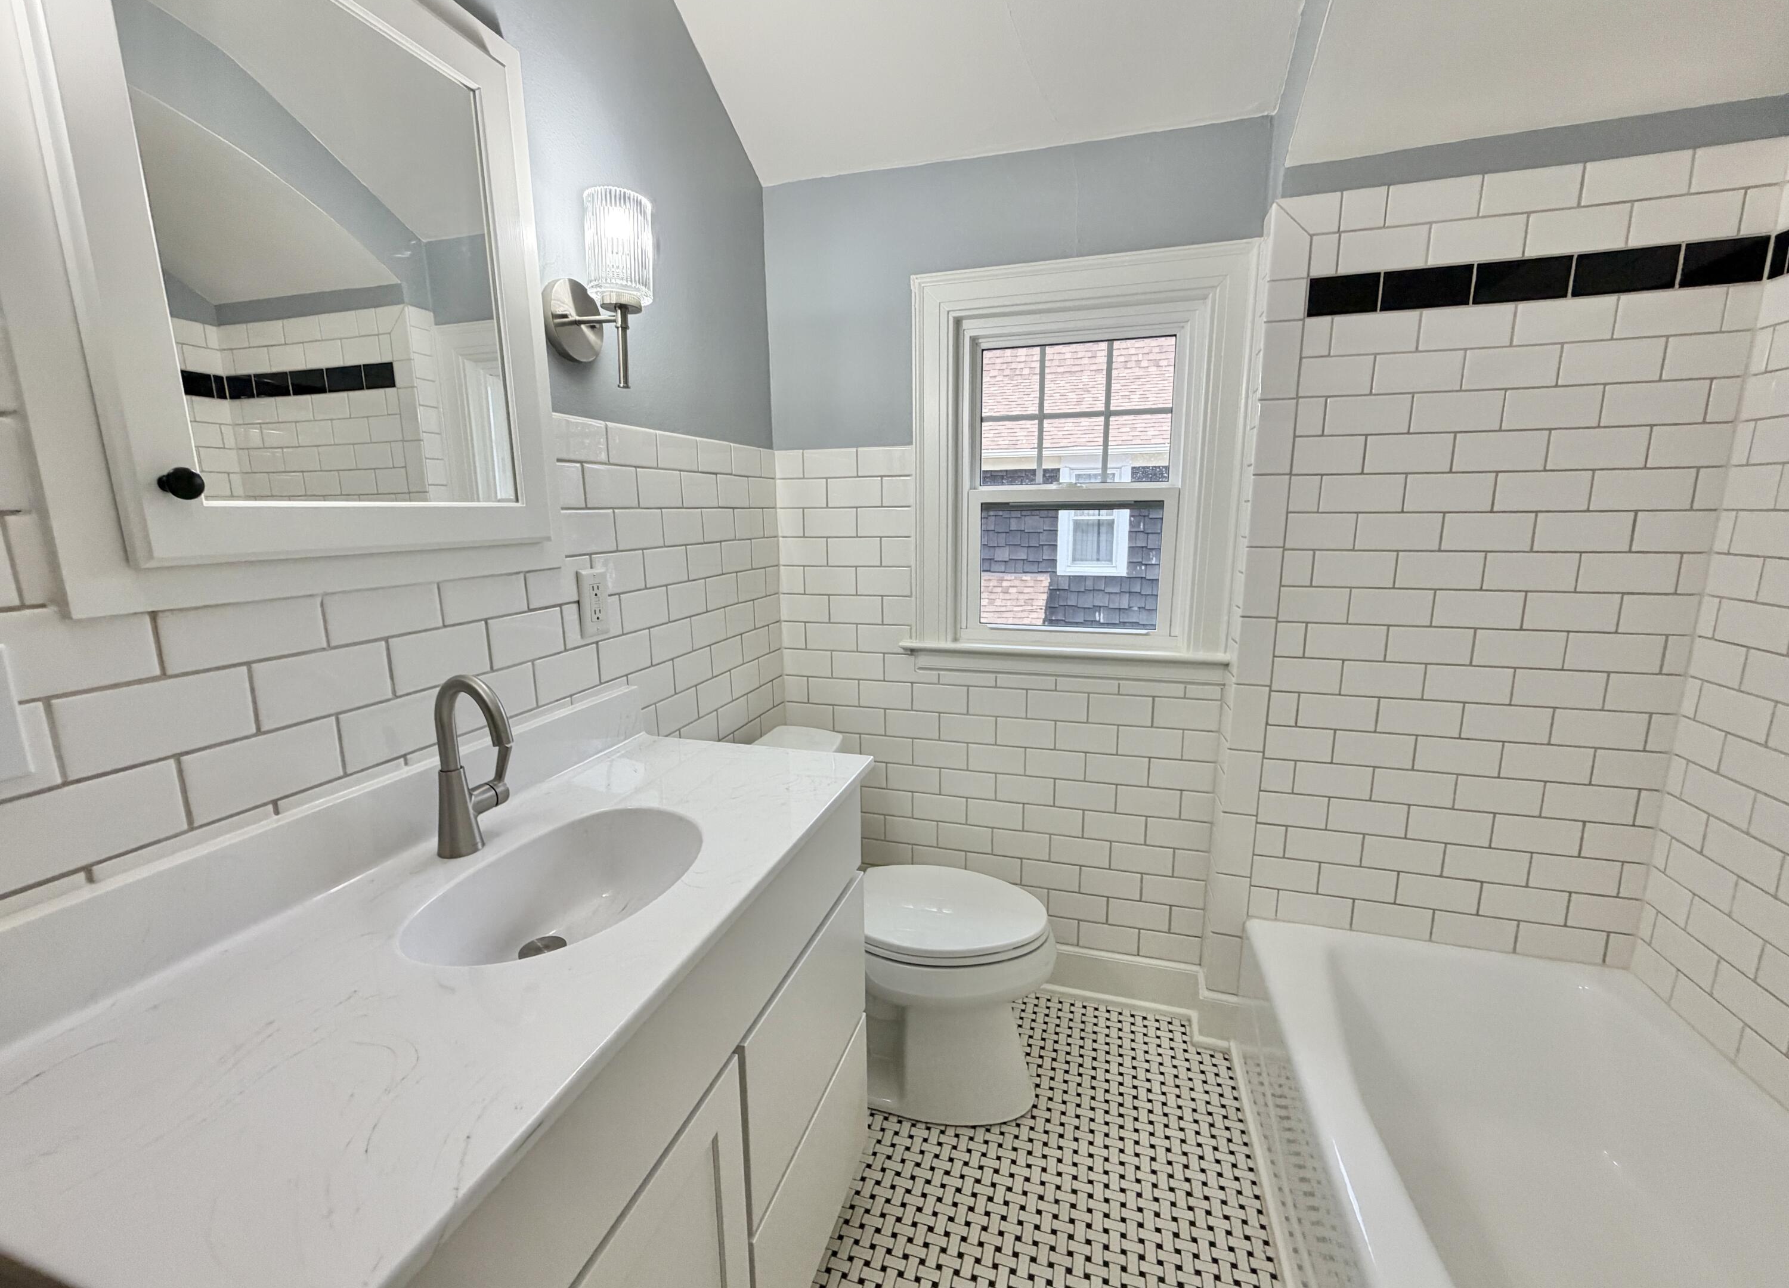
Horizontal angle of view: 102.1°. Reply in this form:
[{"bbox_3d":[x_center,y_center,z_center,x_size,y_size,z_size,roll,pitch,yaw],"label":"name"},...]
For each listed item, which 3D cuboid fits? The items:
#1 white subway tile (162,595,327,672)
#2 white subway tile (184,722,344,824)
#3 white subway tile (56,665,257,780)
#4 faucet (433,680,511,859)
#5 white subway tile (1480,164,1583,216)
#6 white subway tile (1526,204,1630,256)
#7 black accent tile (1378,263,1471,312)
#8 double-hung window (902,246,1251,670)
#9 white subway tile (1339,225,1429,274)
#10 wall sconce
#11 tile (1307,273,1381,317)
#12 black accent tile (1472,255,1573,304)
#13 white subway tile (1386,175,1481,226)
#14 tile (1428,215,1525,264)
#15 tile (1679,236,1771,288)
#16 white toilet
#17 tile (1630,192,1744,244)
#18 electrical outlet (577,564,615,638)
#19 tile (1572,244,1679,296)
[{"bbox_3d":[-0.685,-0.017,0.764,0.009,0.067,0.152,2,11,16],"label":"white subway tile"},{"bbox_3d":[-0.684,0.134,0.789,0.009,0.074,0.152,2,11,16],"label":"white subway tile"},{"bbox_3d":[-0.705,0.071,0.698,0.008,0.075,0.152,2,11,16],"label":"white subway tile"},{"bbox_3d":[-0.508,0.150,0.914,0.157,0.238,0.095,5,12,27],"label":"faucet"},{"bbox_3d":[1.189,-0.845,1.353,0.153,0.069,0.009,2,11,16],"label":"white subway tile"},{"bbox_3d":[1.263,-0.762,1.336,0.152,0.075,0.008,2,11,17],"label":"white subway tile"},{"bbox_3d":[1.040,-0.695,1.418,0.152,0.075,0.008,2,11,17],"label":"black accent tile"},{"bbox_3d":[0.406,-0.401,1.764,0.798,0.984,0.070,3,11,17],"label":"double-hung window"},{"bbox_3d":[0.966,-0.779,1.431,0.153,0.074,0.009,2,11,16],"label":"white subway tile"},{"bbox_3d":[-0.467,-0.566,1.182,0.155,0.280,0.125,2,11,16],"label":"wall sconce"},{"bbox_3d":[0.905,-0.701,1.459,0.125,0.075,0.008,2,11,17],"label":"tile"},{"bbox_3d":[1.189,-0.688,1.373,0.152,0.075,0.008,2,11,17],"label":"black accent tile"},{"bbox_3d":[1.039,-0.851,1.396,0.153,0.070,0.009,2,11,16],"label":"white subway tile"},{"bbox_3d":[1.117,-0.772,1.388,0.153,0.073,0.009,2,11,16],"label":"tile"},{"bbox_3d":[1.474,-0.676,1.286,0.123,0.075,0.008,2,11,17],"label":"tile"},{"bbox_3d":[-0.019,0.652,1.691,0.779,0.752,0.460,2,11,16],"label":"white toilet"},{"bbox_3d":[1.411,-0.756,1.291,0.152,0.075,0.008,2,11,17],"label":"tile"},{"bbox_3d":[-0.530,-0.071,1.274,0.009,0.118,0.077,2,11,16],"label":"electrical outlet"},{"bbox_3d":[1.338,-0.682,1.328,0.152,0.075,0.008,2,11,17],"label":"tile"}]

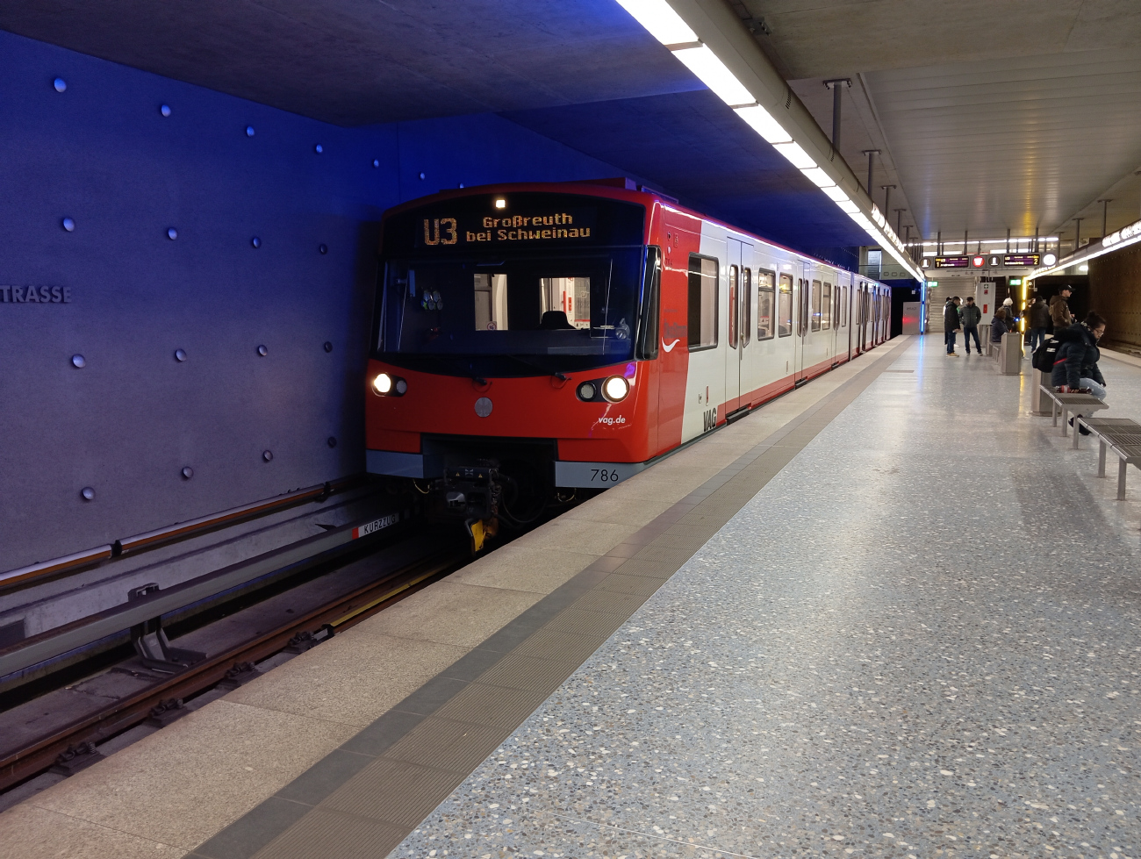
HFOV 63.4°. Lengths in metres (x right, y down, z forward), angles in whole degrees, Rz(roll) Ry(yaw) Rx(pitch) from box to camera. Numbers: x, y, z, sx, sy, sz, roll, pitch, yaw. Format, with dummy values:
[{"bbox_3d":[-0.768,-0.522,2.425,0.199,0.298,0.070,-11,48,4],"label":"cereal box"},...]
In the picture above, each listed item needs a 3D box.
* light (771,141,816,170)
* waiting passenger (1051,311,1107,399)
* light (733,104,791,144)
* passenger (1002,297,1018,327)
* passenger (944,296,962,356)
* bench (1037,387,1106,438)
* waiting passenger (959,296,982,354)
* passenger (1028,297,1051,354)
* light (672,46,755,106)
[{"bbox_3d":[2.008,-2.456,8.193,0.199,0.080,1.440,2,8,22],"label":"light"},{"bbox_3d":[5.496,-0.614,9.969,0.620,1.325,0.500,5,9,39],"label":"waiting passenger"},{"bbox_3d":[1.451,-2.278,6.831,0.199,0.080,1.435,2,8,22],"label":"light"},{"bbox_3d":[12.523,-2.923,26.383,0.400,1.650,0.500,1,7,16],"label":"passenger"},{"bbox_3d":[11.096,-2.981,26.768,0.420,1.700,0.520,1,7,16],"label":"passenger"},{"bbox_3d":[5.364,-0.154,9.943,0.399,0.427,2.401,2,8,22],"label":"bench"},{"bbox_3d":[11.897,-3.062,27.377,0.560,1.690,0.370,4,8,30],"label":"waiting passenger"},{"bbox_3d":[14.193,-3.162,27.891,0.550,1.710,0.380,1,7,11],"label":"passenger"},{"bbox_3d":[0.875,-2.094,5.425,0.199,0.080,1.458,2,8,22],"label":"light"}]

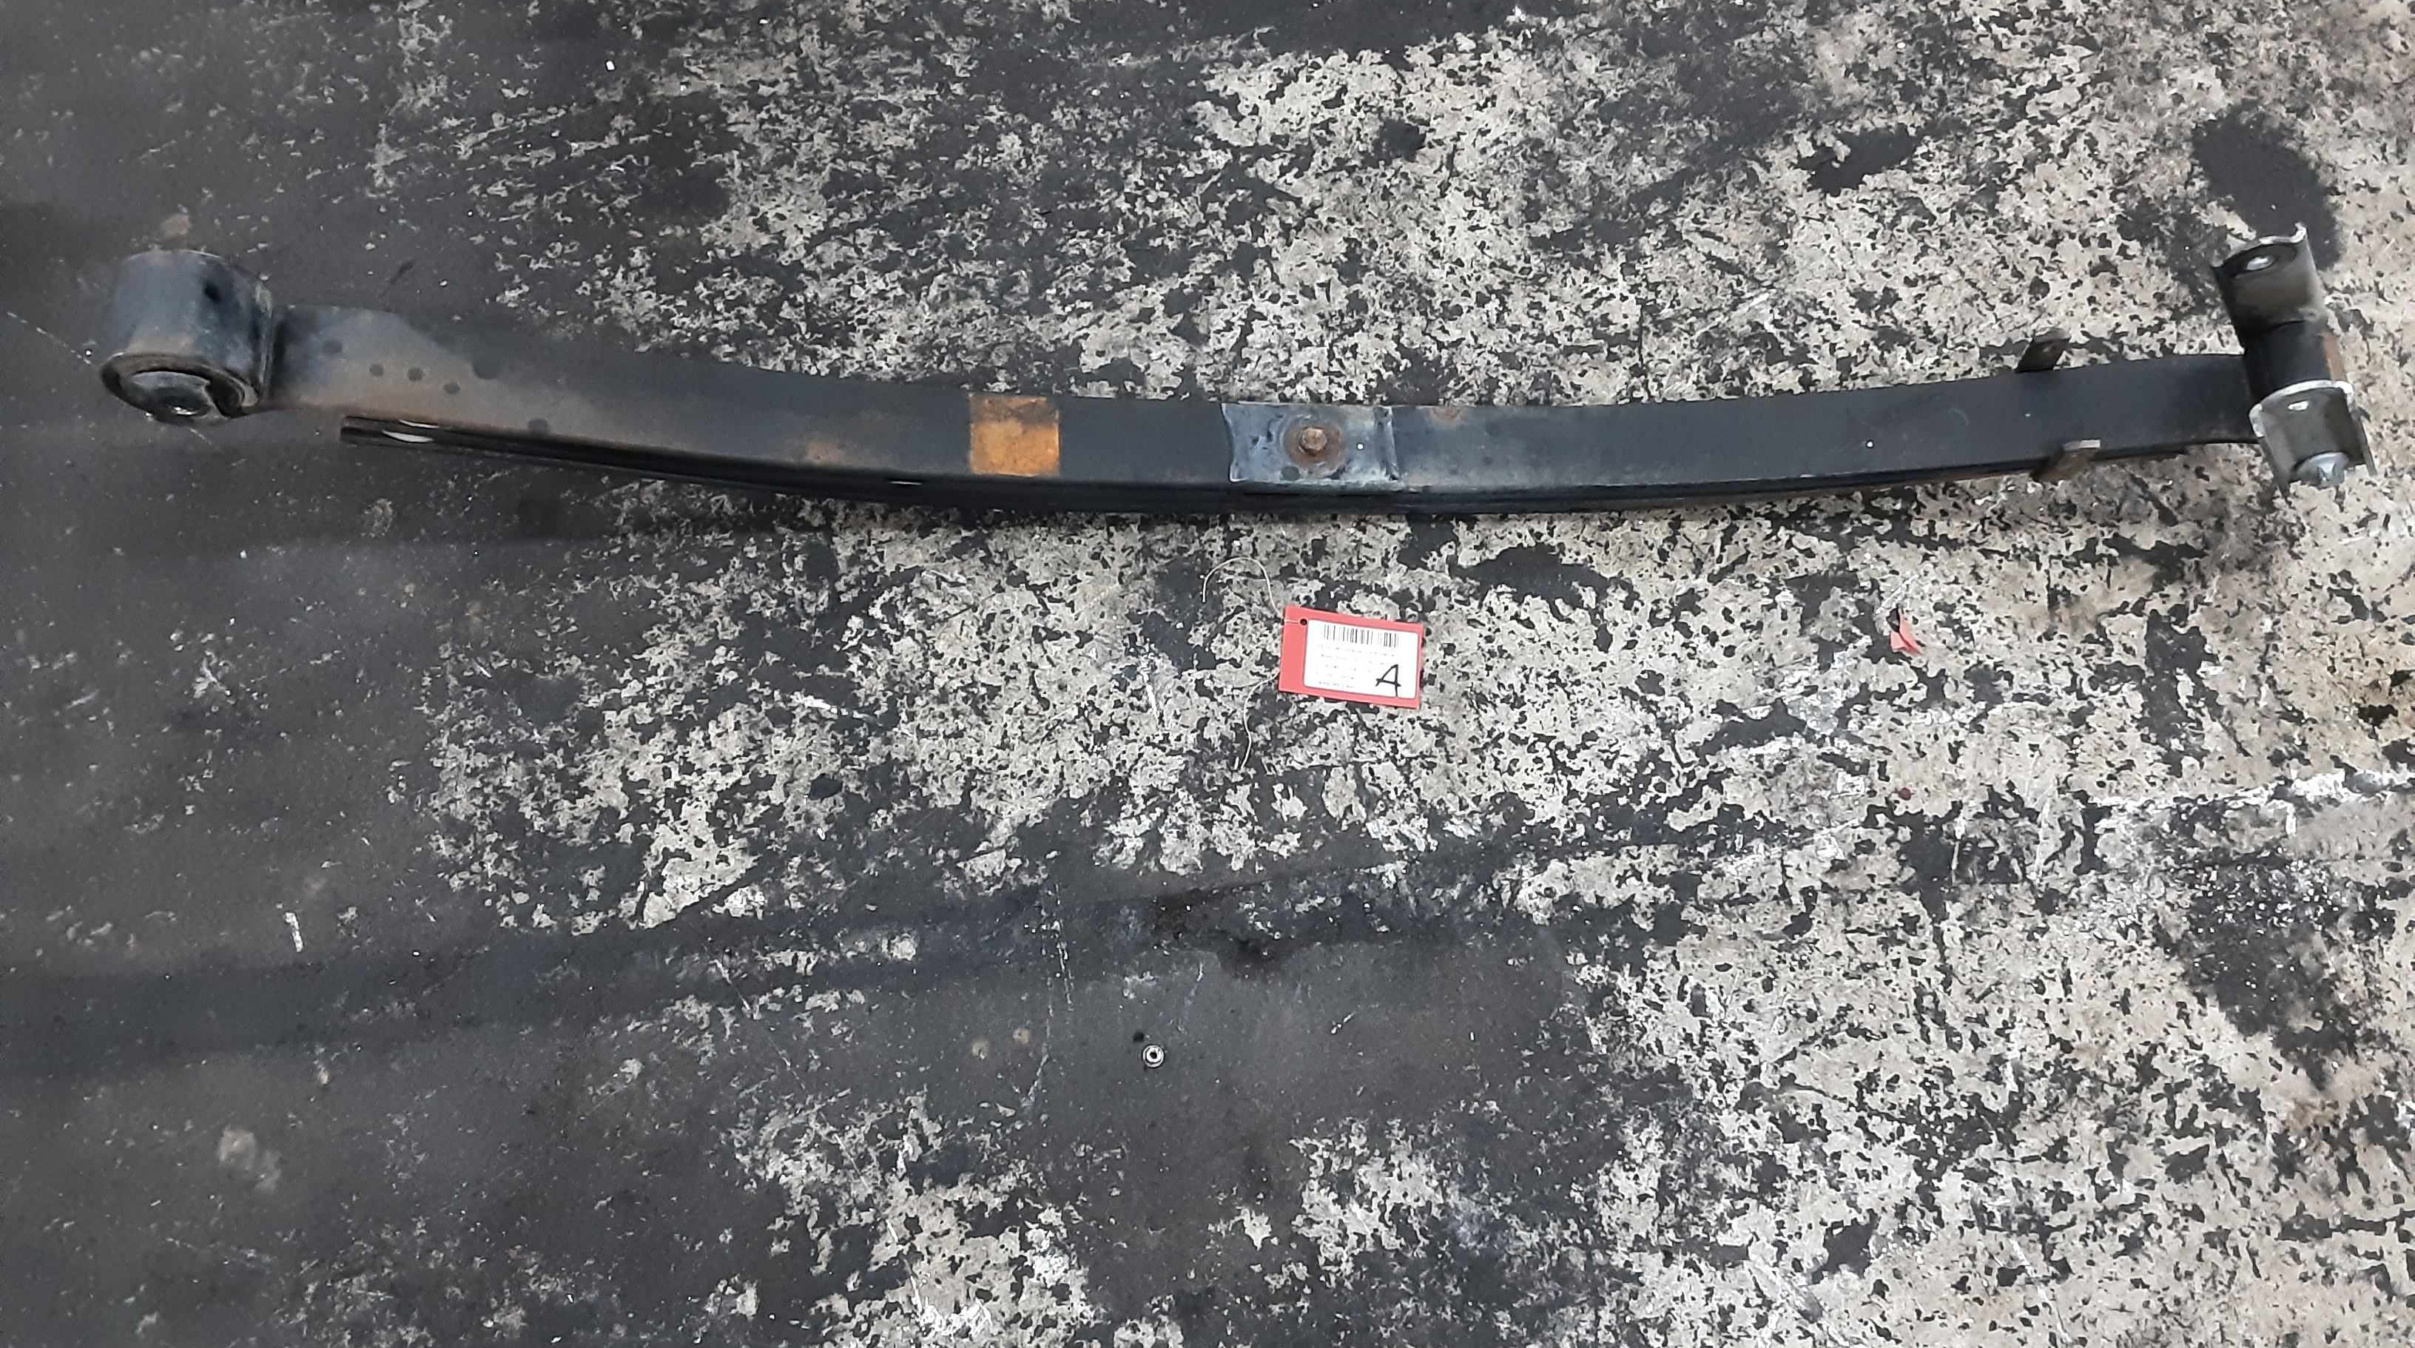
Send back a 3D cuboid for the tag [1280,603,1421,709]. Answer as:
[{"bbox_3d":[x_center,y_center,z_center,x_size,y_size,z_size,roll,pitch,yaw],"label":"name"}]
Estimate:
[{"bbox_3d":[0.089,-0.010,1.151,0.086,0.002,0.057,8,67,-5],"label":"tag"}]

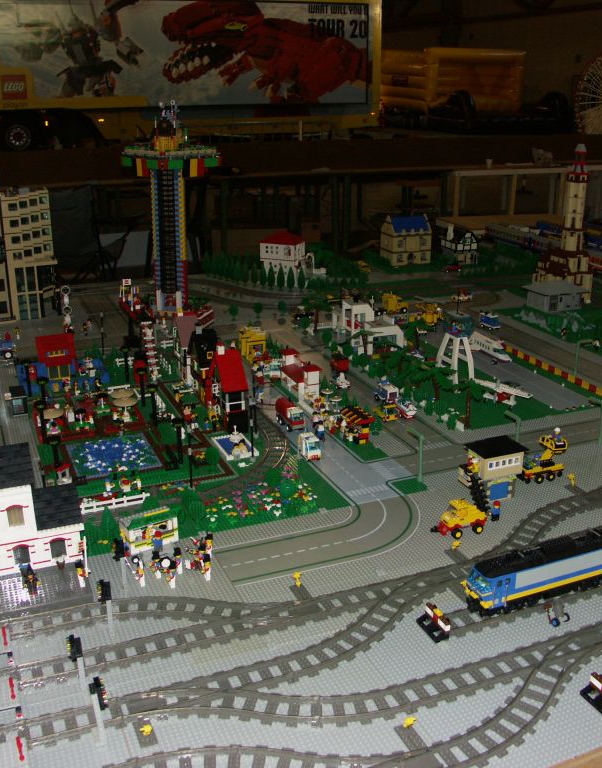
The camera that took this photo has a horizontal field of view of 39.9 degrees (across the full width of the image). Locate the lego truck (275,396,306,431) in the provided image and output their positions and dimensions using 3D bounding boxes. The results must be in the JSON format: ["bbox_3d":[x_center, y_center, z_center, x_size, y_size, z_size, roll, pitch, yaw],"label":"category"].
[{"bbox_3d":[-0.032,0.080,2.180,0.044,0.053,0.106,-8,20,-21],"label":"lego truck"}]

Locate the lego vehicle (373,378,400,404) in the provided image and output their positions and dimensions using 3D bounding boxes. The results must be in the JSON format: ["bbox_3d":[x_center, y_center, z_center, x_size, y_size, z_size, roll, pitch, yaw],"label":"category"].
[{"bbox_3d":[0.241,0.023,2.332,0.038,0.055,0.074,-8,20,-21],"label":"lego vehicle"}]

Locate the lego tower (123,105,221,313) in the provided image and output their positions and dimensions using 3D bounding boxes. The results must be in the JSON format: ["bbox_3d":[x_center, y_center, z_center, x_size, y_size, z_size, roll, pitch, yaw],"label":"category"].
[{"bbox_3d":[-0.529,-0.713,3.349,0.352,0.810,0.352,-8,20,-21],"label":"lego tower"}]

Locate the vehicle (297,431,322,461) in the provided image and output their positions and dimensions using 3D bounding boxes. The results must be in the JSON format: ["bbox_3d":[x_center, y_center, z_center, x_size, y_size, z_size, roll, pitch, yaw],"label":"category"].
[{"bbox_3d":[0.019,0.147,1.987,0.034,0.050,0.070,-8,20,-21],"label":"vehicle"}]

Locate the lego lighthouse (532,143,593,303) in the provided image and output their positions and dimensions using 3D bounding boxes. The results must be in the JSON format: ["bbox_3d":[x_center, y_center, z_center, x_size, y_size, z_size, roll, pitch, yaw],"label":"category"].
[{"bbox_3d":[1.105,-0.659,3.397,0.168,0.650,0.168,-13,22,-31],"label":"lego lighthouse"}]

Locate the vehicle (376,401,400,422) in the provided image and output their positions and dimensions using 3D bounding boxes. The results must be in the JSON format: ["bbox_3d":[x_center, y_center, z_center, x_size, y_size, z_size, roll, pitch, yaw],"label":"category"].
[{"bbox_3d":[0.228,0.069,2.226,0.035,0.038,0.074,-8,20,-21],"label":"vehicle"}]

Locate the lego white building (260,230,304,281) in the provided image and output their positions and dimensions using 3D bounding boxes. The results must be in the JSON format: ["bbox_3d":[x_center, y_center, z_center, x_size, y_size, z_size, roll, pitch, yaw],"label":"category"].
[{"bbox_3d":[-0.087,-0.568,3.761,0.180,0.250,0.112,8,21,24],"label":"lego white building"}]

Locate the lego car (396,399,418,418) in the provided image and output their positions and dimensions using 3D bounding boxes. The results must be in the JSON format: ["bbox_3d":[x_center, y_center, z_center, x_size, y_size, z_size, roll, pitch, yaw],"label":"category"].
[{"bbox_3d":[0.279,0.066,2.239,0.038,0.034,0.078,-6,20,-16],"label":"lego car"}]

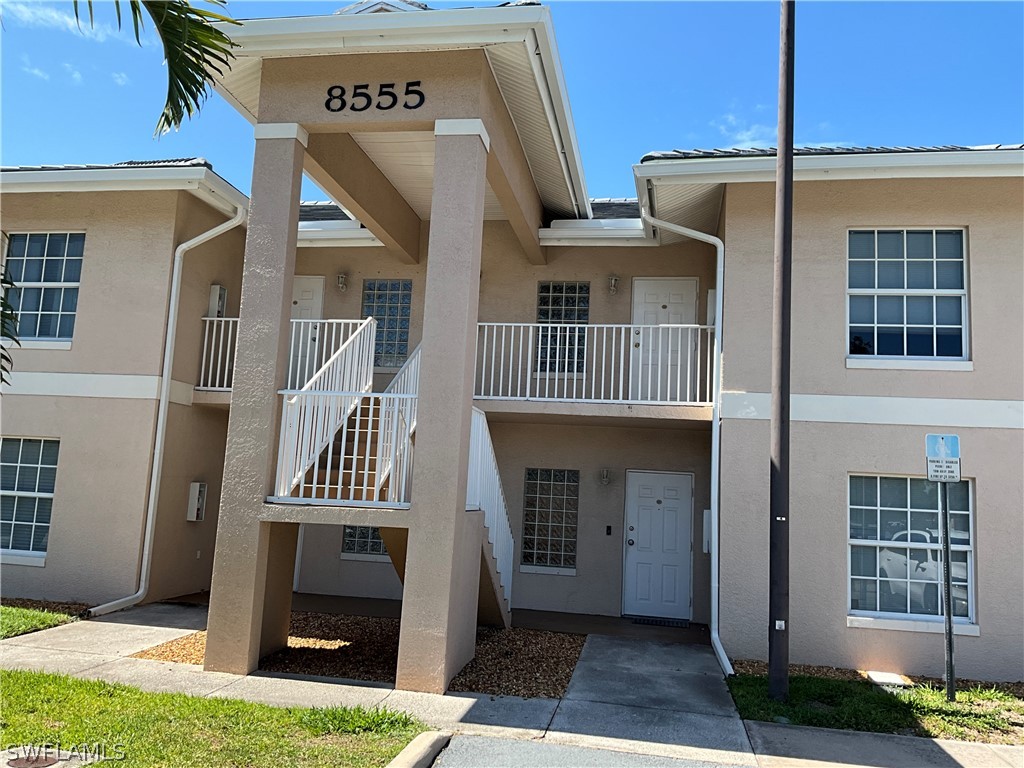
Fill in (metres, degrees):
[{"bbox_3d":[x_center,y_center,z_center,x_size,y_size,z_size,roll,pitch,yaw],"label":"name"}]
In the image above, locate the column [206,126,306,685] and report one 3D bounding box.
[{"bbox_3d":[-2.424,0.053,8.286,0.450,5.240,0.400,2,-8,10],"label":"column"}]

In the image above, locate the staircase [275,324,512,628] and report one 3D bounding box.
[{"bbox_3d":[-1.260,0.861,9.740,2.280,4.000,3.850,2,-8,10],"label":"staircase"}]

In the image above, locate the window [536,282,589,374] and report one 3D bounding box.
[{"bbox_3d":[0.758,-0.870,13.069,0.807,1.415,0.110,2,-8,10],"label":"window"}]

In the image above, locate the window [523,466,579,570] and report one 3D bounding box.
[{"bbox_3d":[0.576,1.976,12.680,0.810,1.420,0.110,2,-8,10],"label":"window"}]

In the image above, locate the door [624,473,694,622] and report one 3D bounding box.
[{"bbox_3d":[2.114,2.318,12.368,0.992,2.085,0.100,2,-8,10],"label":"door"}]

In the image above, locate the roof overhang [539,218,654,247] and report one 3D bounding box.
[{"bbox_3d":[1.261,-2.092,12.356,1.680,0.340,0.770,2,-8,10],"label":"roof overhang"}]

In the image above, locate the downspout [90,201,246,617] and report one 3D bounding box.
[{"bbox_3d":[-4.311,0.122,11.060,0.980,5.510,1.220,2,-8,10],"label":"downspout"}]

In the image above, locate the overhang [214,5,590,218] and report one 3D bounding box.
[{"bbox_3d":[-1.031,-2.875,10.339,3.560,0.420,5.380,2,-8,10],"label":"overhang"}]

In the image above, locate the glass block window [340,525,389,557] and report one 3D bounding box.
[{"bbox_3d":[-2.152,1.898,13.147,0.810,1.418,0.110,2,-8,10],"label":"glass block window"}]

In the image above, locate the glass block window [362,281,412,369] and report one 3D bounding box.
[{"bbox_3d":[-1.997,-0.953,13.542,0.810,1.405,0.110,2,-8,10],"label":"glass block window"}]

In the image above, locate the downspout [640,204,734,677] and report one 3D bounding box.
[{"bbox_3d":[1.952,0.319,10.062,1.070,5.530,1.470,2,-8,10],"label":"downspout"}]

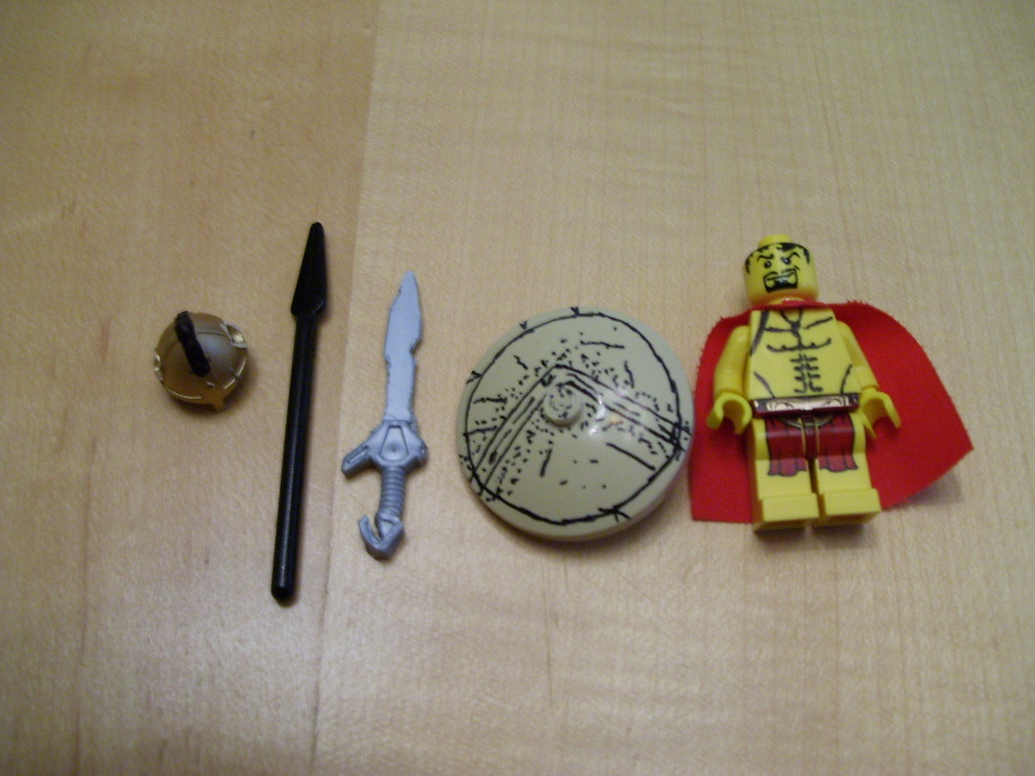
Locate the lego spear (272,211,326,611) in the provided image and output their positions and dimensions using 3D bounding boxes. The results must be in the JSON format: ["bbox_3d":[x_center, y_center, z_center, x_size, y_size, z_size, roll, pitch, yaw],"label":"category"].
[{"bbox_3d":[-0.031,0.002,0.156,0.005,0.003,0.057,0,73,5],"label":"lego spear"}]

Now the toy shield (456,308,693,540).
[{"bbox_3d":[0.007,0.003,0.145,0.033,0.008,0.033,-9,70,8],"label":"toy shield"}]

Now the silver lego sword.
[{"bbox_3d":[-0.019,0.003,0.155,0.012,0.004,0.043,2,73,5],"label":"silver lego sword"}]

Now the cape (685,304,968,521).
[{"bbox_3d":[0.042,0.002,0.149,0.038,0.005,0.032,-5,73,3],"label":"cape"}]

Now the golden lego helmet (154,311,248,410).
[{"bbox_3d":[-0.046,-0.005,0.155,0.013,0.012,0.014,-17,72,-1],"label":"golden lego helmet"}]

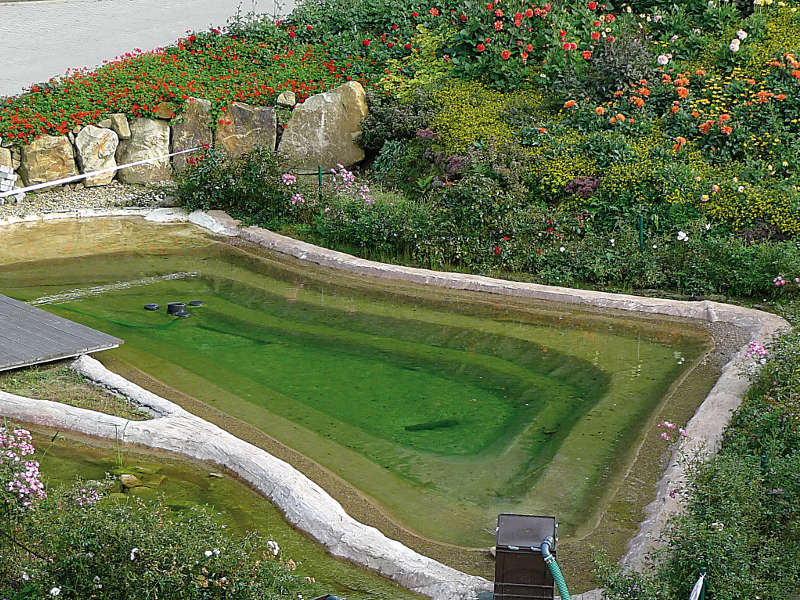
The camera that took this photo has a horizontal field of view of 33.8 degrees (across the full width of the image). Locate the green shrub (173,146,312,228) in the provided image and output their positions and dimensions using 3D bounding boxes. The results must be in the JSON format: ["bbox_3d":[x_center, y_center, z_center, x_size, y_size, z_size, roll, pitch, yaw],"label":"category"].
[{"bbox_3d":[-1.903,-1.396,16.200,1.647,0.880,1.100,0,16,0],"label":"green shrub"}]

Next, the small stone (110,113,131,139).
[{"bbox_3d":[-3.855,-2.385,18.100,0.268,0.335,0.270,-4,17,-13],"label":"small stone"}]

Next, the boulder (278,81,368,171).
[{"bbox_3d":[-1.095,-2.488,18.800,1.209,1.211,0.800,-4,17,-13],"label":"boulder"}]

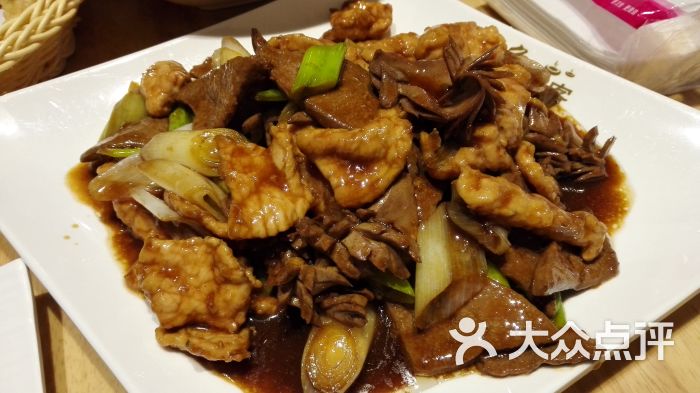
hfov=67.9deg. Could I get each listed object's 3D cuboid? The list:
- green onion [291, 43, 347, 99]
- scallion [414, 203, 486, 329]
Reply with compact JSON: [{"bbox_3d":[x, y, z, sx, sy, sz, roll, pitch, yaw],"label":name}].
[{"bbox_3d":[-0.018,-0.072,0.297,0.021,0.009,0.032,25,74,8],"label":"green onion"},{"bbox_3d":[0.042,0.029,0.219,0.026,0.014,0.048,13,72,4],"label":"scallion"}]

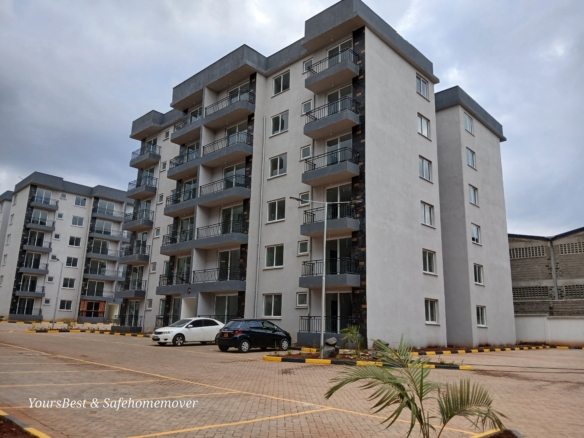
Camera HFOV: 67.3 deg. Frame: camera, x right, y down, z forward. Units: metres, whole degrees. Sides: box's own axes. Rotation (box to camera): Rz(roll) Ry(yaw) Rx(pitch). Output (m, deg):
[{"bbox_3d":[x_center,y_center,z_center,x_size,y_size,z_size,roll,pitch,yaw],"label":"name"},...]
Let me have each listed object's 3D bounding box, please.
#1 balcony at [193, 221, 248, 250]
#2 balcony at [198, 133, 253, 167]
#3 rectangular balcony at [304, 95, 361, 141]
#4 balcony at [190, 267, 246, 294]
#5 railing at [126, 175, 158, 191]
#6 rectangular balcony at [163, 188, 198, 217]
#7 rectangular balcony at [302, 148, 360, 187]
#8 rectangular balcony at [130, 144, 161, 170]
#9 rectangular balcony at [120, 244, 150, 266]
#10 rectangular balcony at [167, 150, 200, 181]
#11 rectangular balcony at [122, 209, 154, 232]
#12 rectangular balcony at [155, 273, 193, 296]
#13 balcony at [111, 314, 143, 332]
[{"bbox_3d":[-4.670,1.135,29.016,4.327,1.414,0.980,-10,-17,43],"label":"balcony"},{"bbox_3d":[-4.549,-4.719,30.421,4.324,1.300,1.040,-11,-18,43],"label":"balcony"},{"bbox_3d":[2.241,-5.741,25.126,3.185,1.362,1.080,-11,-18,42],"label":"rectangular balcony"},{"bbox_3d":[-4.757,4.062,28.362,4.327,1.414,0.980,-10,-17,43],"label":"balcony"},{"bbox_3d":[-13.455,-2.996,39.536,3.335,0.860,0.953,-10,-17,43],"label":"railing"},{"bbox_3d":[-7.825,-1.178,32.752,4.553,1.300,1.040,-11,-18,43],"label":"rectangular balcony"},{"bbox_3d":[2.149,-2.825,24.427,3.185,1.362,1.080,-11,-18,42],"label":"rectangular balcony"},{"bbox_3d":[-13.573,-5.639,40.677,3.457,1.300,1.050,-11,-18,43],"label":"rectangular balcony"},{"bbox_3d":[-13.670,3.130,38.148,3.455,1.369,1.023,-10,-17,43],"label":"rectangular balcony"},{"bbox_3d":[-7.740,-4.135,33.369,4.650,1.414,0.980,-10,-17,43],"label":"rectangular balcony"},{"bbox_3d":[-13.738,0.199,39.301,3.457,1.300,1.050,-11,-18,43],"label":"rectangular balcony"},{"bbox_3d":[-8.003,4.645,31.408,4.650,1.414,0.980,-10,-17,43],"label":"rectangular balcony"},{"bbox_3d":[-13.978,8.925,37.069,3.360,1.335,1.020,-11,-18,42],"label":"balcony"}]

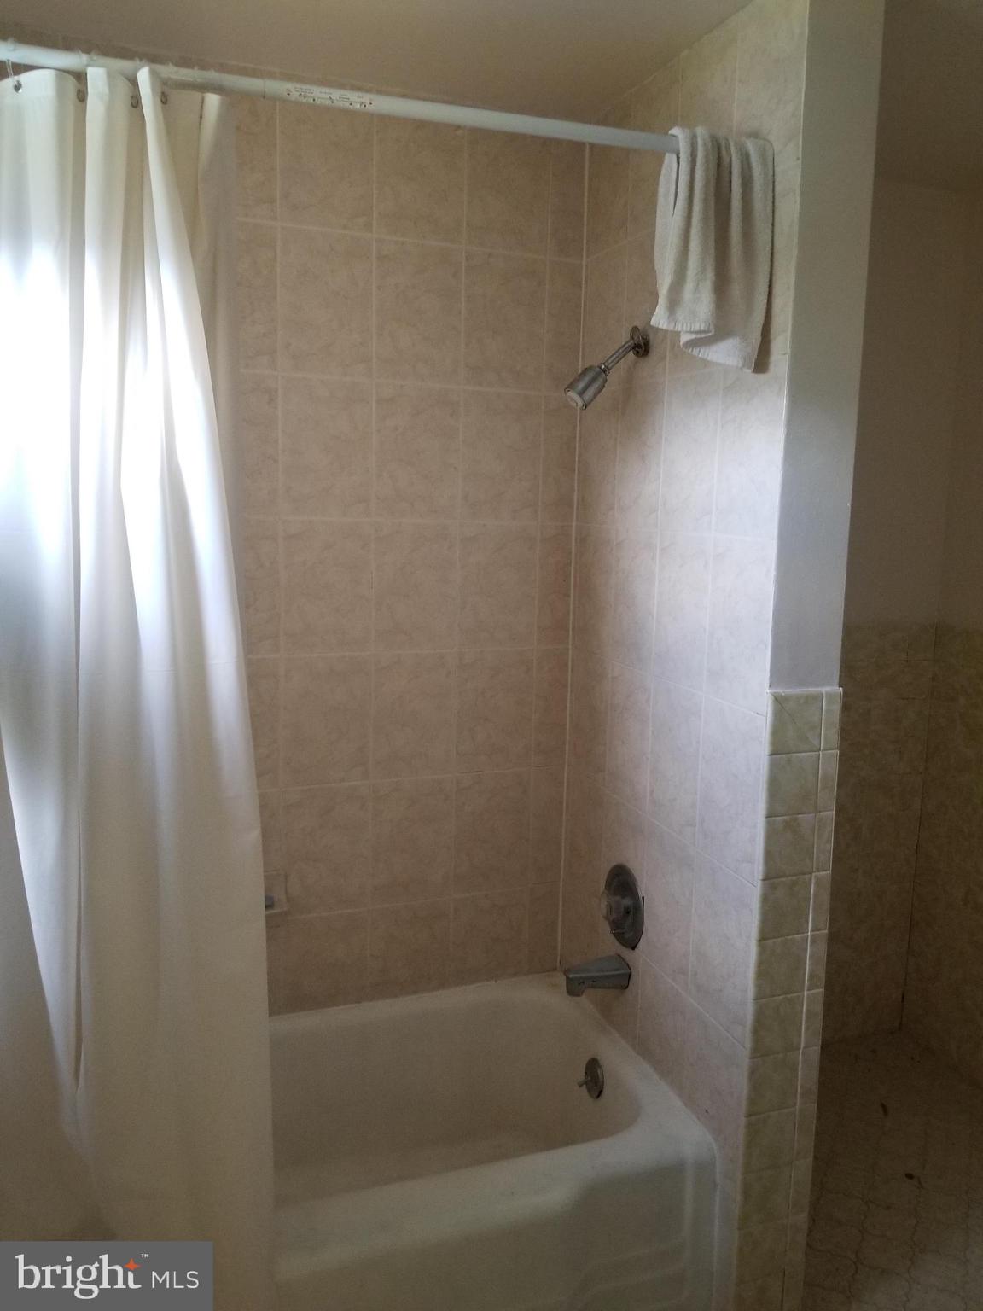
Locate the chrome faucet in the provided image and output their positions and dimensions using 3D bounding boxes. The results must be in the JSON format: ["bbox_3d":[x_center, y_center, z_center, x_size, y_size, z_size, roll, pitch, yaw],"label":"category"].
[{"bbox_3d":[0.232,0.708,2.175,0.138,0.070,0.062,-1,8,-20],"label":"chrome faucet"}]

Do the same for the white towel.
[{"bbox_3d":[0.360,-0.662,1.625,0.175,0.350,0.085,-2,9,-23],"label":"white towel"}]

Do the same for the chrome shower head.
[{"bbox_3d":[0.236,-0.598,2.038,0.160,0.155,0.062,-1,8,-20],"label":"chrome shower head"}]

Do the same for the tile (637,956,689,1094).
[{"bbox_3d":[0.358,0.771,2.046,0.010,0.235,0.200,-1,8,-20],"label":"tile"}]

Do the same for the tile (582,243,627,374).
[{"bbox_3d":[0.254,-0.752,2.228,0.010,0.300,0.208,-1,8,-20],"label":"tile"}]

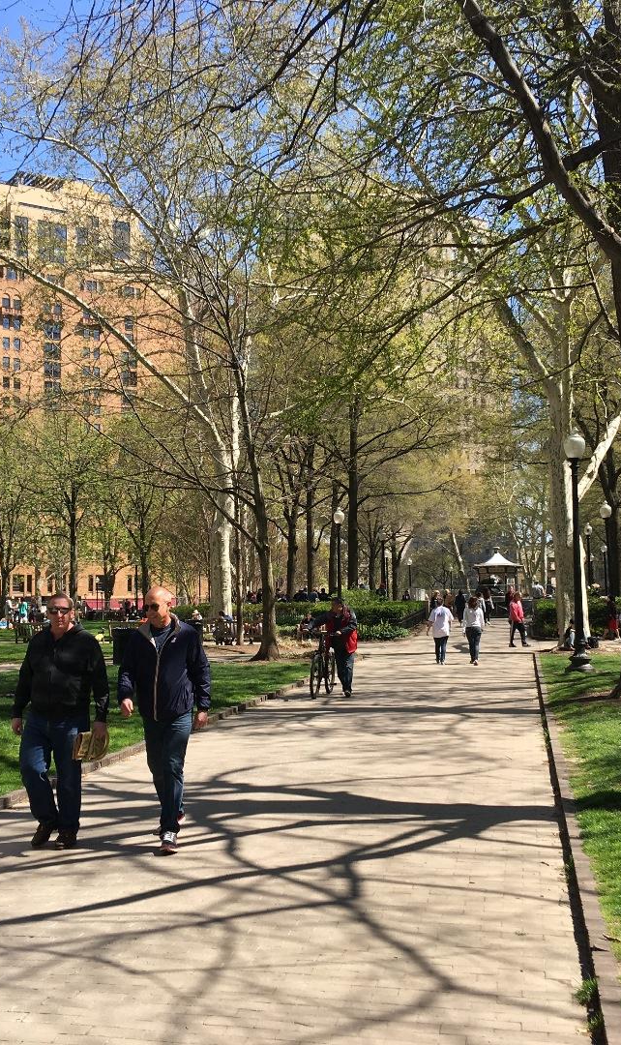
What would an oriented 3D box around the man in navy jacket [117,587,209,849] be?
[{"bbox_3d":[-1.015,1.363,8.120,0.600,1.810,0.600,-2,-4,11],"label":"man in navy jacket"}]

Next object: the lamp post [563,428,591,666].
[{"bbox_3d":[5.891,0.635,25.700,0.600,5.200,0.600,-1,-4,10],"label":"lamp post"}]

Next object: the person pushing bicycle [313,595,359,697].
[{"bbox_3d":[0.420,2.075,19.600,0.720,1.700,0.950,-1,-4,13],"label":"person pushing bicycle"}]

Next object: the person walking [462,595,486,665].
[{"bbox_3d":[4.085,2.682,29.200,0.540,1.700,0.500,-1,-4,10],"label":"person walking"}]

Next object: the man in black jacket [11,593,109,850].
[{"bbox_3d":[-1.730,1.374,8.050,0.630,1.740,0.450,-1,-4,3],"label":"man in black jacket"}]

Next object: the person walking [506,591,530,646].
[{"bbox_3d":[6.626,3.088,37.200,0.680,1.750,0.500,-3,-4,25],"label":"person walking"}]

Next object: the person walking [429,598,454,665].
[{"bbox_3d":[3.268,2.723,29.200,0.600,1.680,0.450,-1,-4,10],"label":"person walking"}]

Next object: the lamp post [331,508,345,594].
[{"bbox_3d":[1.118,1.940,46.562,0.470,5.000,0.470,-1,-4,0],"label":"lamp post"}]

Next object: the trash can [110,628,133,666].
[{"bbox_3d":[-4.604,3.129,29.300,0.660,0.930,0.660,-1,-4,10],"label":"trash can"}]

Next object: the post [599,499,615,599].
[{"bbox_3d":[10.982,1.640,43.362,0.470,5.000,0.470,-1,-4,0],"label":"post"}]

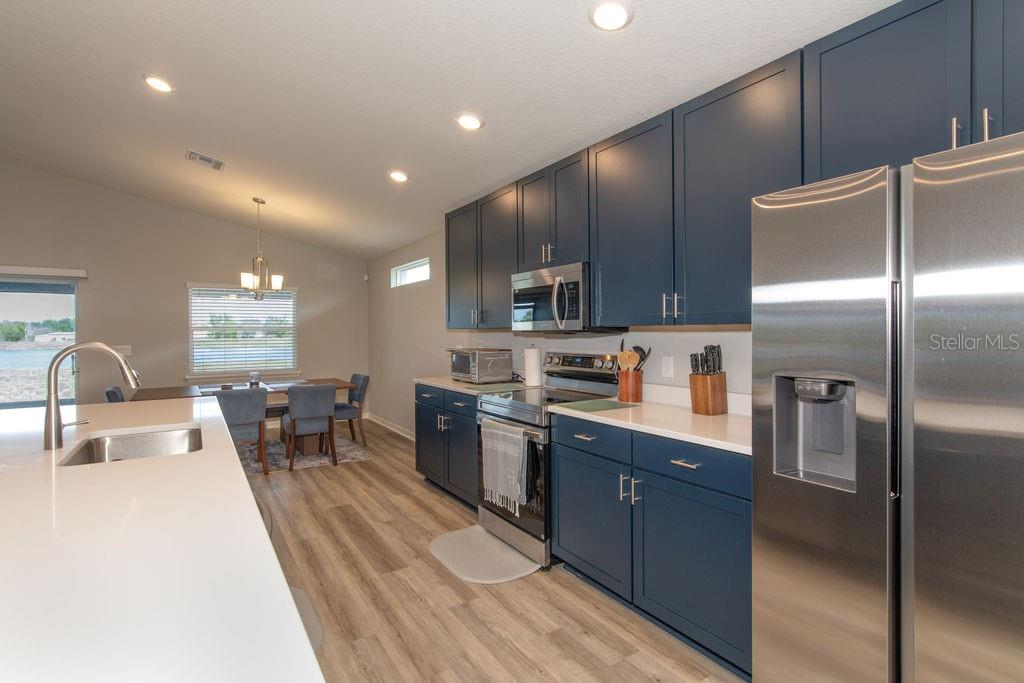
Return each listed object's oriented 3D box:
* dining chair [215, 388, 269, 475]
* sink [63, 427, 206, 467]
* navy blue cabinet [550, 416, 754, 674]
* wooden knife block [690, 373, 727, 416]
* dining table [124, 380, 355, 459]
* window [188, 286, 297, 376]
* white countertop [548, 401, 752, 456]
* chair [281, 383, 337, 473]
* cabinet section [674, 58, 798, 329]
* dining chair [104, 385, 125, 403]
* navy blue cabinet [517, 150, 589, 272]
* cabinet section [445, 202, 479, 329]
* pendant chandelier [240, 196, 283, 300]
[{"bbox_3d":[-2.621,0.844,4.645,0.450,0.825,0.590,-1,2,-34],"label":"dining chair"},{"bbox_3d":[-1.522,0.538,1.993,0.430,0.220,0.650,-1,2,-34],"label":"sink"},{"bbox_3d":[0.826,0.835,2.413,0.645,0.850,1.197,-1,2,-34],"label":"navy blue cabinet"},{"bbox_3d":[1.004,0.264,2.471,0.135,0.208,0.125,-1,2,-34],"label":"wooden knife block"},{"bbox_3d":[-2.908,0.895,5.408,2.070,0.760,1.000,-1,2,-34],"label":"dining table"},{"bbox_3d":[-3.669,-0.147,6.675,1.300,1.210,0.100,-1,2,-34],"label":"window"},{"bbox_3d":[0.799,0.385,2.390,0.650,0.029,1.195,-1,2,-34],"label":"white countertop"},{"bbox_3d":[-2.133,0.844,5.083,0.470,0.865,0.630,-1,1,-27],"label":"chair"},{"bbox_3d":[1.051,-0.580,2.121,0.325,1.011,0.562,-1,2,-34],"label":"cabinet section"},{"bbox_3d":[-3.552,0.846,4.679,0.600,0.830,0.460,-1,2,-34],"label":"dining chair"},{"bbox_3d":[0.383,-0.817,3.285,0.315,0.682,0.762,-1,2,-34],"label":"navy blue cabinet"},{"bbox_3d":[-0.293,-0.616,4.147,0.325,1.011,0.563,-1,2,-34],"label":"cabinet section"},{"bbox_3d":[-2.849,-1.037,5.440,0.435,1.160,0.435,-1,2,-34],"label":"pendant chandelier"}]

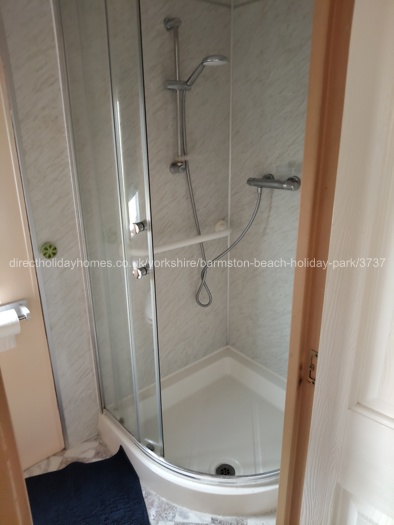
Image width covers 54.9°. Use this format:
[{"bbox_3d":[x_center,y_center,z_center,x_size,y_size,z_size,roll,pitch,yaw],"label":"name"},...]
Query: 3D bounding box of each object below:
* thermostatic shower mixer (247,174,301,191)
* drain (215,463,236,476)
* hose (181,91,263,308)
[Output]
[{"bbox_3d":[0.370,-0.378,1.809,0.078,0.065,0.285,-15,23,-37],"label":"thermostatic shower mixer"},{"bbox_3d":[0.121,0.882,1.591,0.084,0.012,0.084,-1,18,0],"label":"drain"},{"bbox_3d":[0.131,-0.260,1.902,0.370,1.100,0.140,-1,19,1],"label":"hose"}]

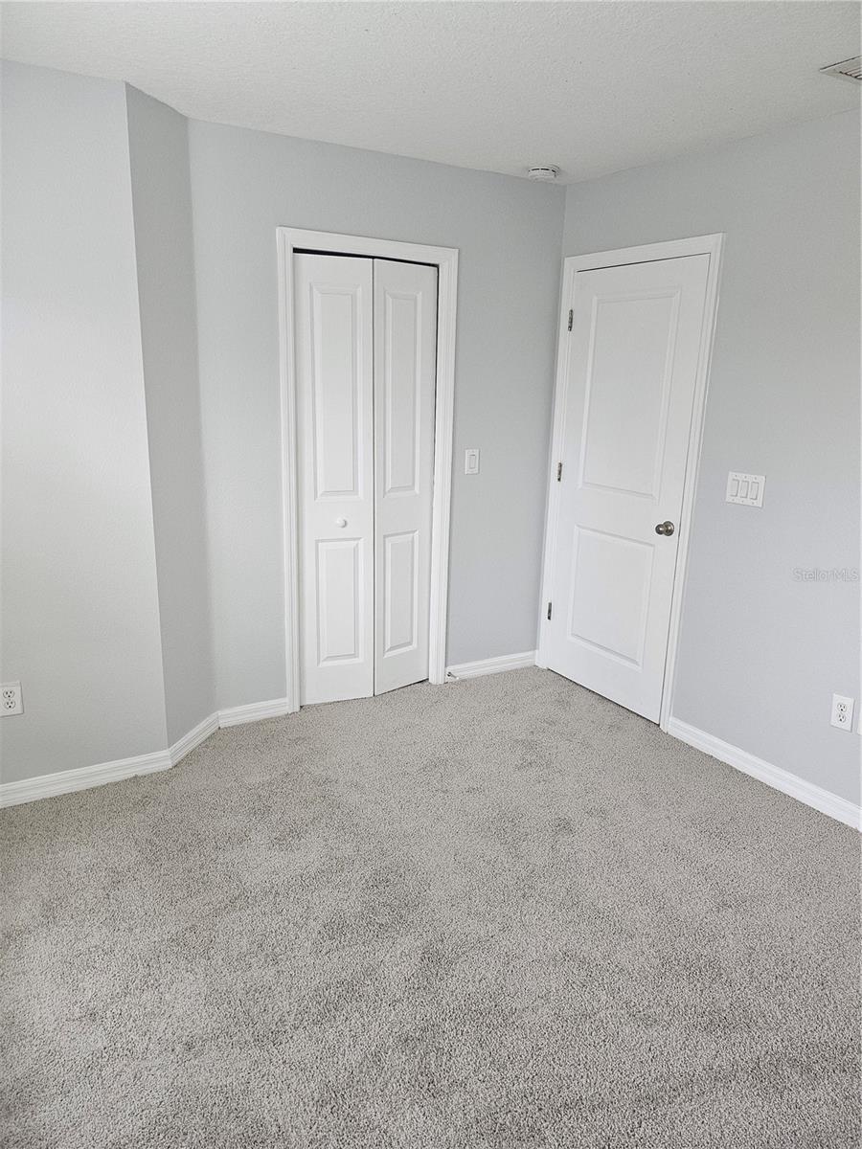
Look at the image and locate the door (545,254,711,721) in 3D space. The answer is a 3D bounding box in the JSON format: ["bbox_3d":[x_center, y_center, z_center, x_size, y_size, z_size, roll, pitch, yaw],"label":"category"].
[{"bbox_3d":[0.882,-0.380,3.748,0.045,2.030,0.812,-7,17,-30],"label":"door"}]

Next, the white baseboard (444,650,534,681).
[{"bbox_3d":[0.330,0.489,4.252,0.582,0.088,0.015,-7,17,-30],"label":"white baseboard"}]

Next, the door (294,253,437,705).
[{"bbox_3d":[-0.277,-0.384,3.675,0.700,1.995,0.110,-7,17,-30],"label":"door"}]

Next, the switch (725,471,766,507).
[{"bbox_3d":[1.232,-0.334,3.128,0.010,0.117,0.165,-7,17,-30],"label":"switch"}]

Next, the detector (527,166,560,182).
[{"bbox_3d":[0.497,-1.768,3.531,0.142,0.045,0.142,1,15,0],"label":"detector"}]

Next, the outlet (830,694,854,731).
[{"bbox_3d":[1.483,0.499,2.875,0.009,0.117,0.073,-7,17,-30],"label":"outlet"}]

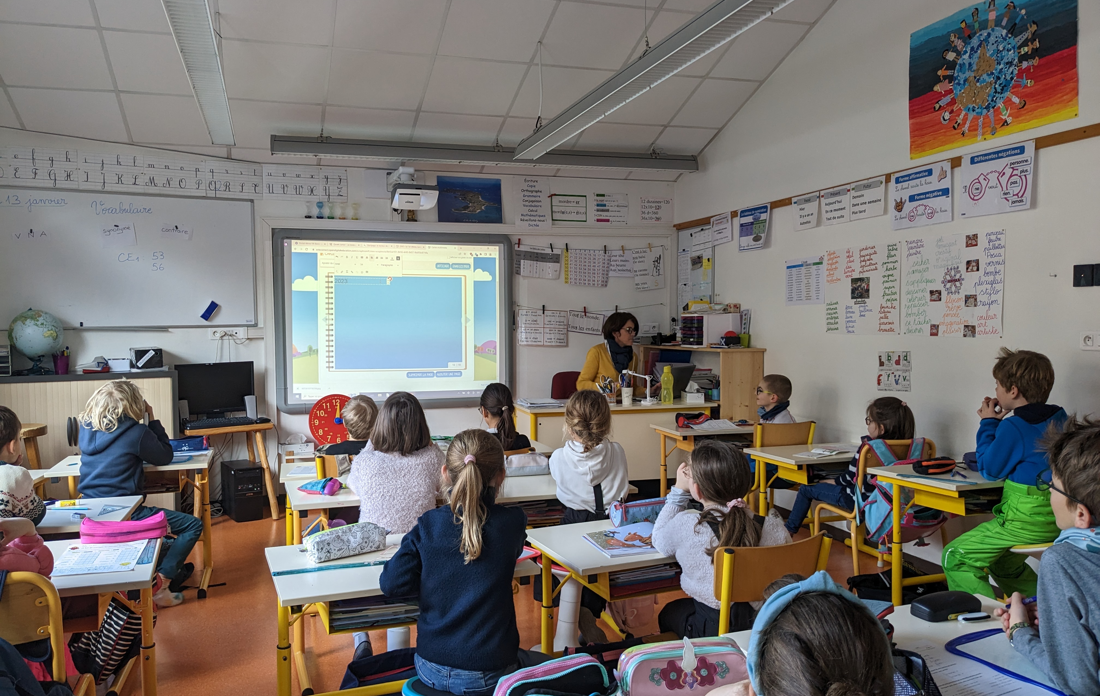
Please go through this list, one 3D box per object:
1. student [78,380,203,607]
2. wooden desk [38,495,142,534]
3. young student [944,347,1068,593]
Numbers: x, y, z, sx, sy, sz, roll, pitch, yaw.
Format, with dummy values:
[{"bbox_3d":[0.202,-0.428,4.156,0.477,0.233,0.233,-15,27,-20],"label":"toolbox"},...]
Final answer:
[{"bbox_3d":[-1.879,0.670,3.973,0.530,1.040,0.560,1,2,30],"label":"student"},{"bbox_3d":[-1.978,0.970,3.272,0.700,0.665,0.500,-1,2,-18],"label":"wooden desk"},{"bbox_3d":[1.830,0.605,3.450,0.400,1.205,0.520,-2,2,-27],"label":"young student"}]

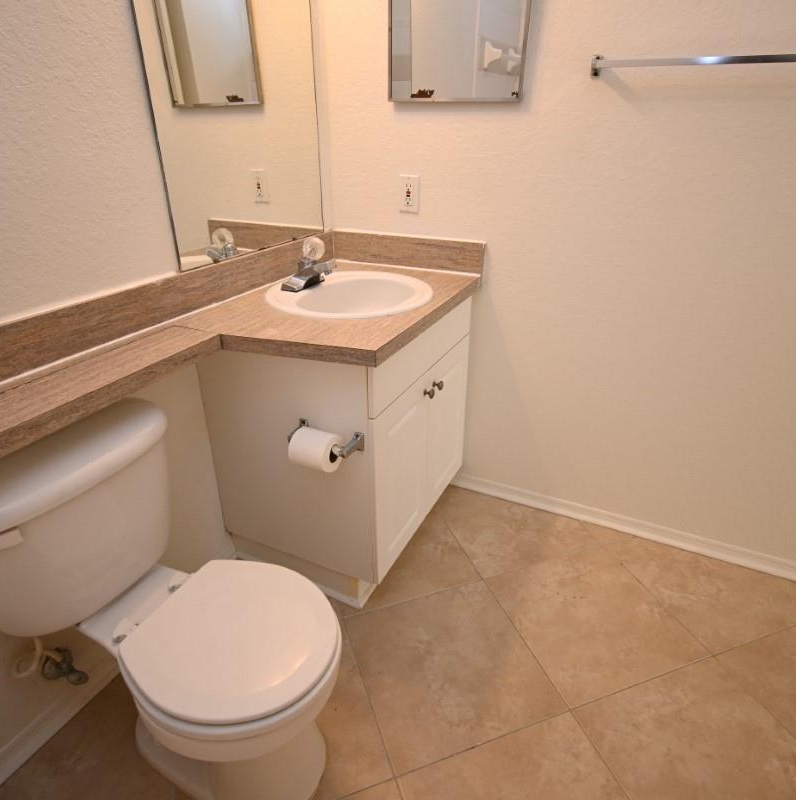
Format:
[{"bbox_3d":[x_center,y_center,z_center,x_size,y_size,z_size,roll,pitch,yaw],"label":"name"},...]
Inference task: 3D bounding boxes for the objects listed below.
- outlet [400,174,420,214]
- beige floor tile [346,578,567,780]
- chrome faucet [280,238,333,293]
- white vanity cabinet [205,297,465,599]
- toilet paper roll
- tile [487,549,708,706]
[{"bbox_3d":[0.038,-0.688,1.675,0.072,0.115,0.010,13,30,23],"label":"outlet"},{"bbox_3d":[0.137,0.731,1.396,0.464,0.010,0.464,-9,29,-17],"label":"beige floor tile"},{"bbox_3d":[-0.248,-0.404,1.486,0.145,0.150,0.160,13,30,23],"label":"chrome faucet"},{"bbox_3d":[-0.146,0.080,1.725,0.564,0.840,0.735,13,30,23],"label":"white vanity cabinet"},{"bbox_3d":[-0.206,0.123,1.248,0.102,0.096,0.096,13,30,23],"label":"toilet paper roll"},{"bbox_3d":[0.583,0.658,1.531,0.464,0.010,0.464,-9,29,-17],"label":"tile"}]

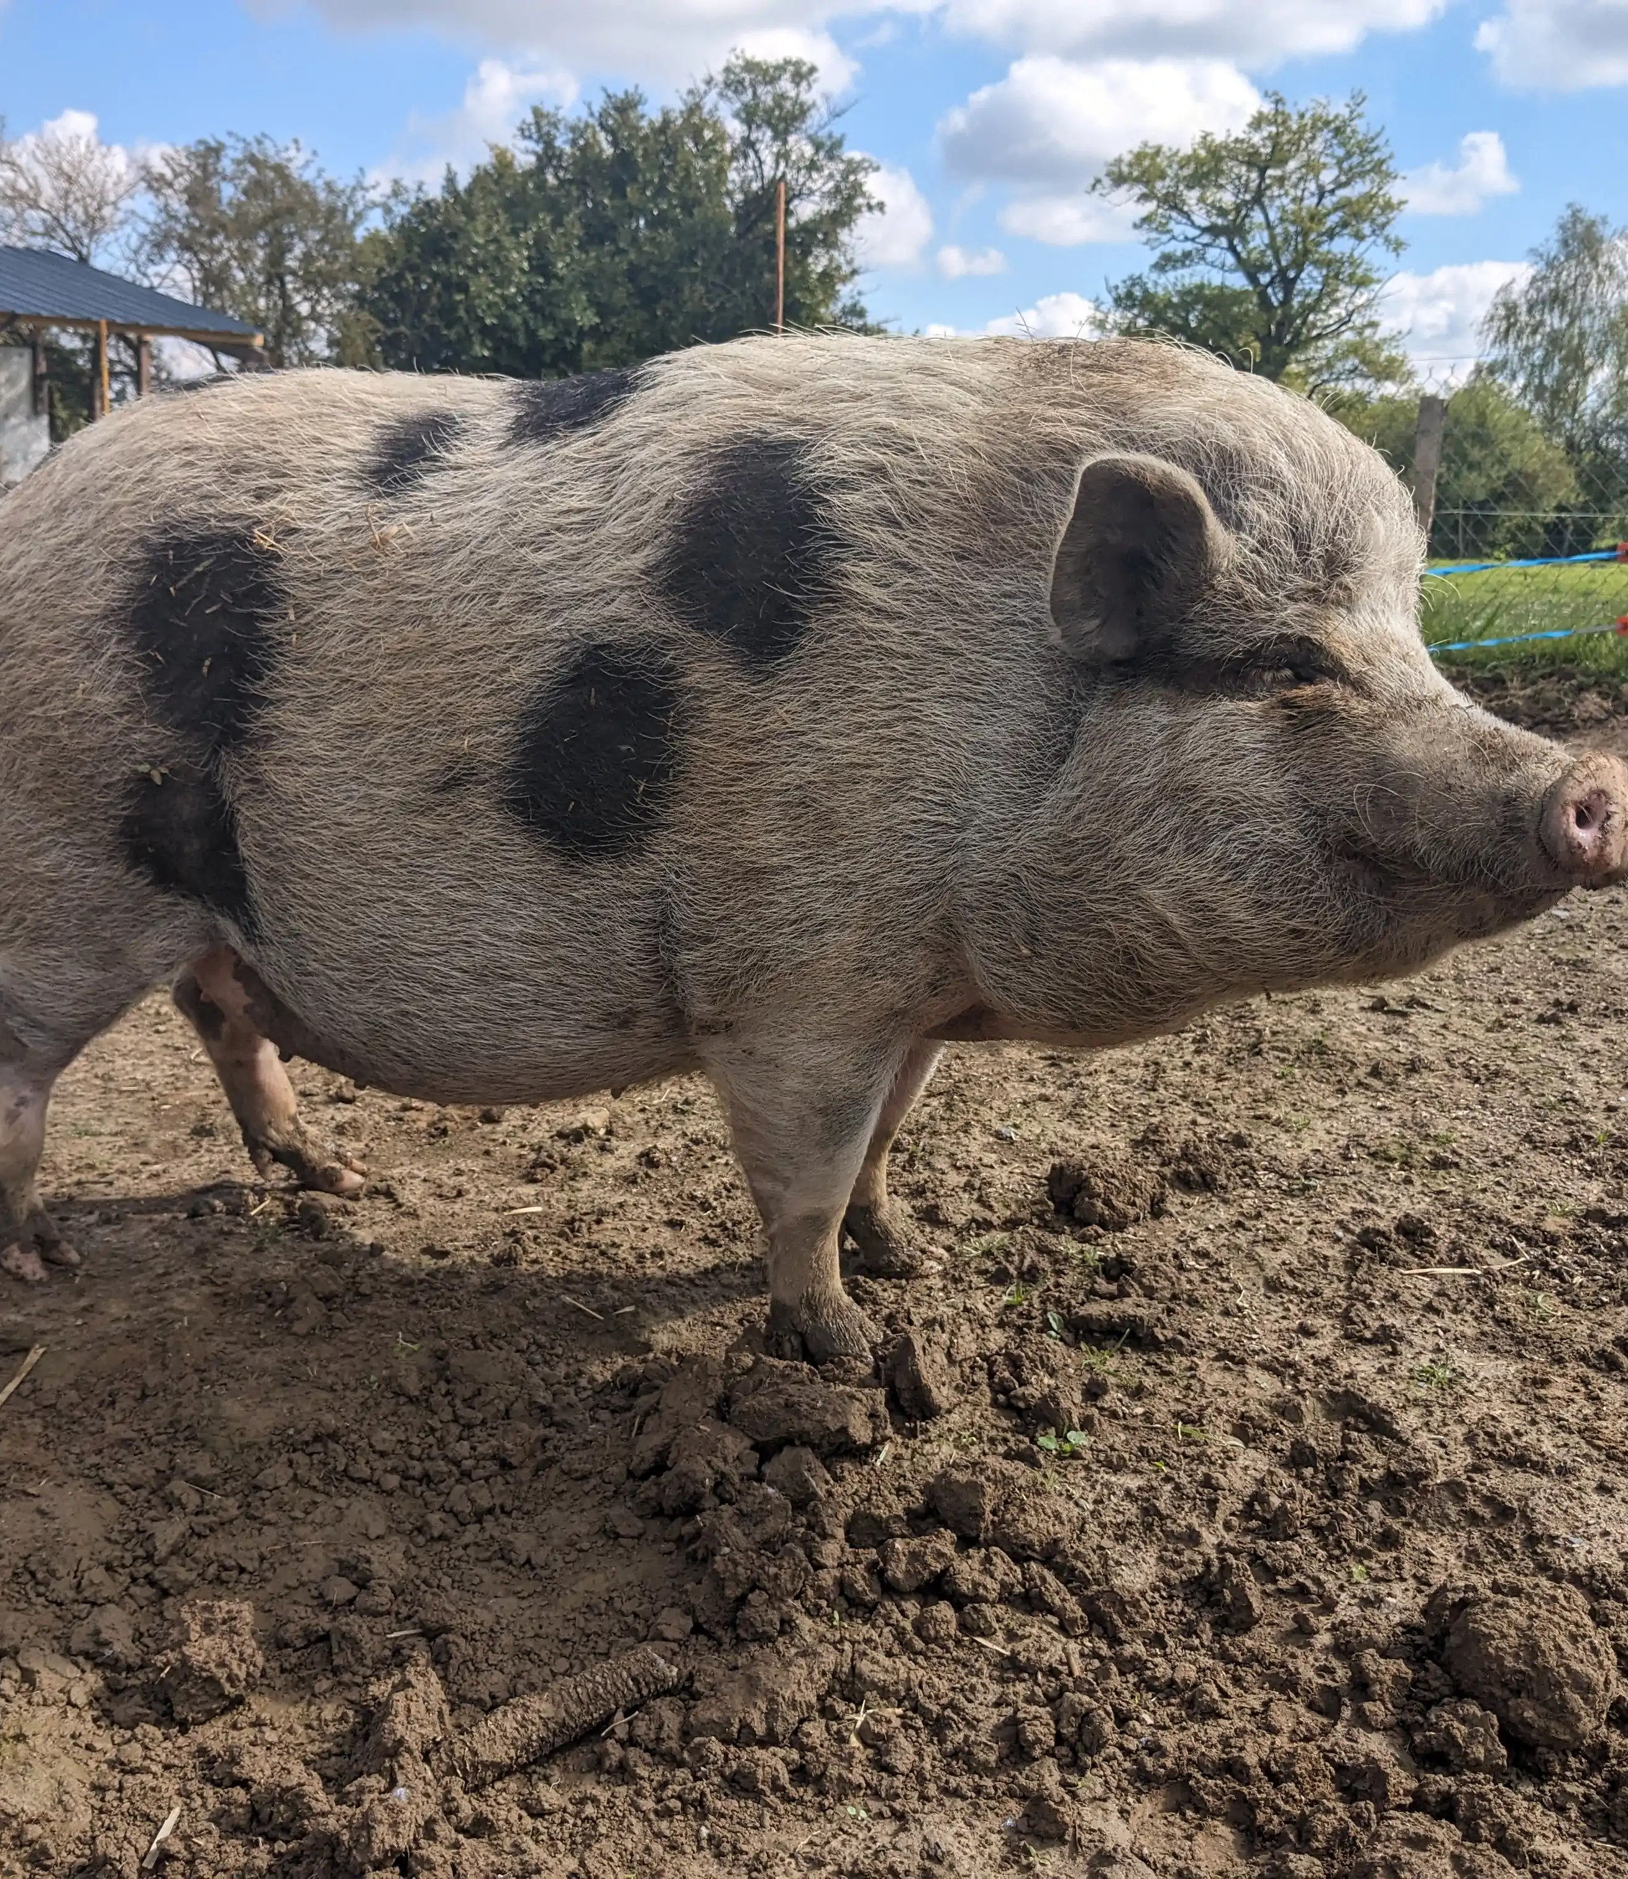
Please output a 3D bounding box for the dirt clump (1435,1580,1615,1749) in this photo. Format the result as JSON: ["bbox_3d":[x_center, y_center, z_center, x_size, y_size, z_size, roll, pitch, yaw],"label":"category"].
[{"bbox_3d":[0.311,0.318,0.850,0.080,0.060,0.075,0,12,0],"label":"dirt clump"}]

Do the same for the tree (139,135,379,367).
[{"bbox_3d":[-7.825,-8.475,27.829,3.800,5.620,3.800,-3,13,-15],"label":"tree"}]

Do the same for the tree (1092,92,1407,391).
[{"bbox_3d":[7.616,-10.774,34.491,5.800,7.850,5.600,3,13,12],"label":"tree"}]

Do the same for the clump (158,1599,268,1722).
[{"bbox_3d":[-0.261,0.318,0.860,0.045,0.050,0.045,0,12,0],"label":"clump"}]

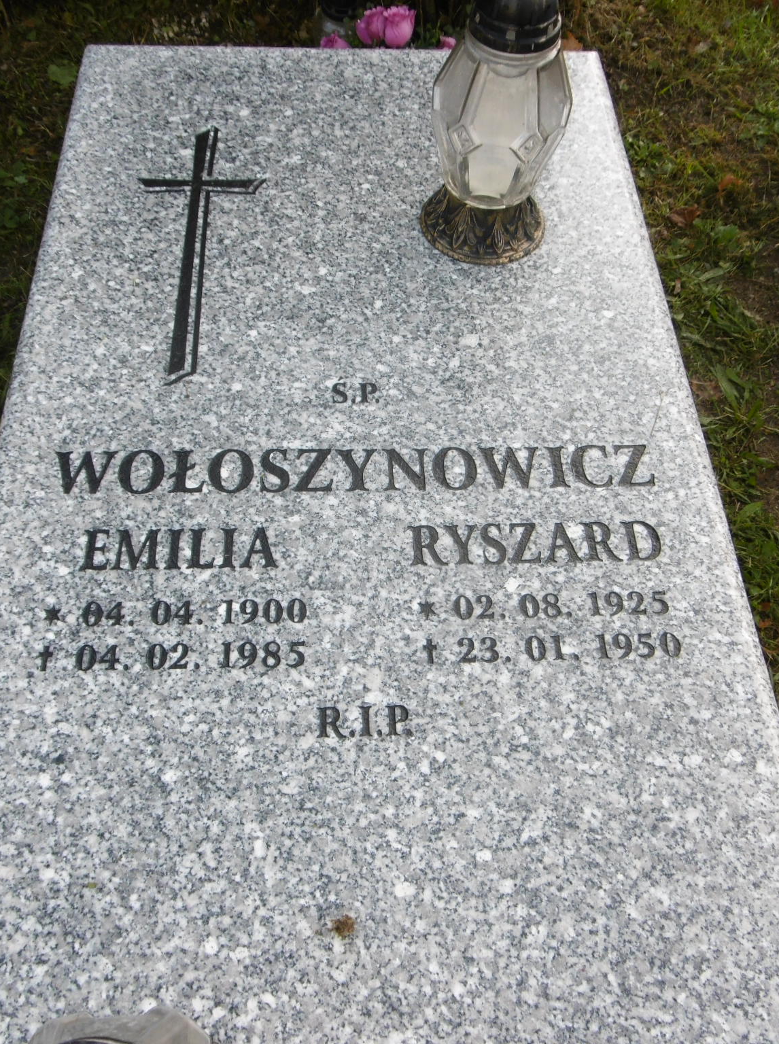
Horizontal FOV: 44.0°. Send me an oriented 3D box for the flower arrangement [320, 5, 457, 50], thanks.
[{"bbox_3d":[-0.003,-0.815,1.695,0.260,0.190,0.200,-1,57,-3],"label":"flower arrangement"}]

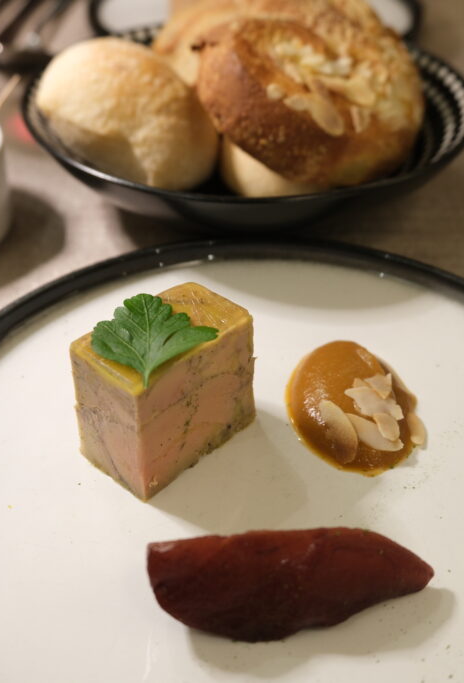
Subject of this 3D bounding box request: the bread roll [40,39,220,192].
[{"bbox_3d":[-0.044,-0.094,0.356,0.076,0.060,0.074,0,38,0],"label":"bread roll"}]

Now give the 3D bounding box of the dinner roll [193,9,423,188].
[{"bbox_3d":[0.031,-0.098,0.346,0.091,0.055,0.088,3,55,-5],"label":"dinner roll"}]

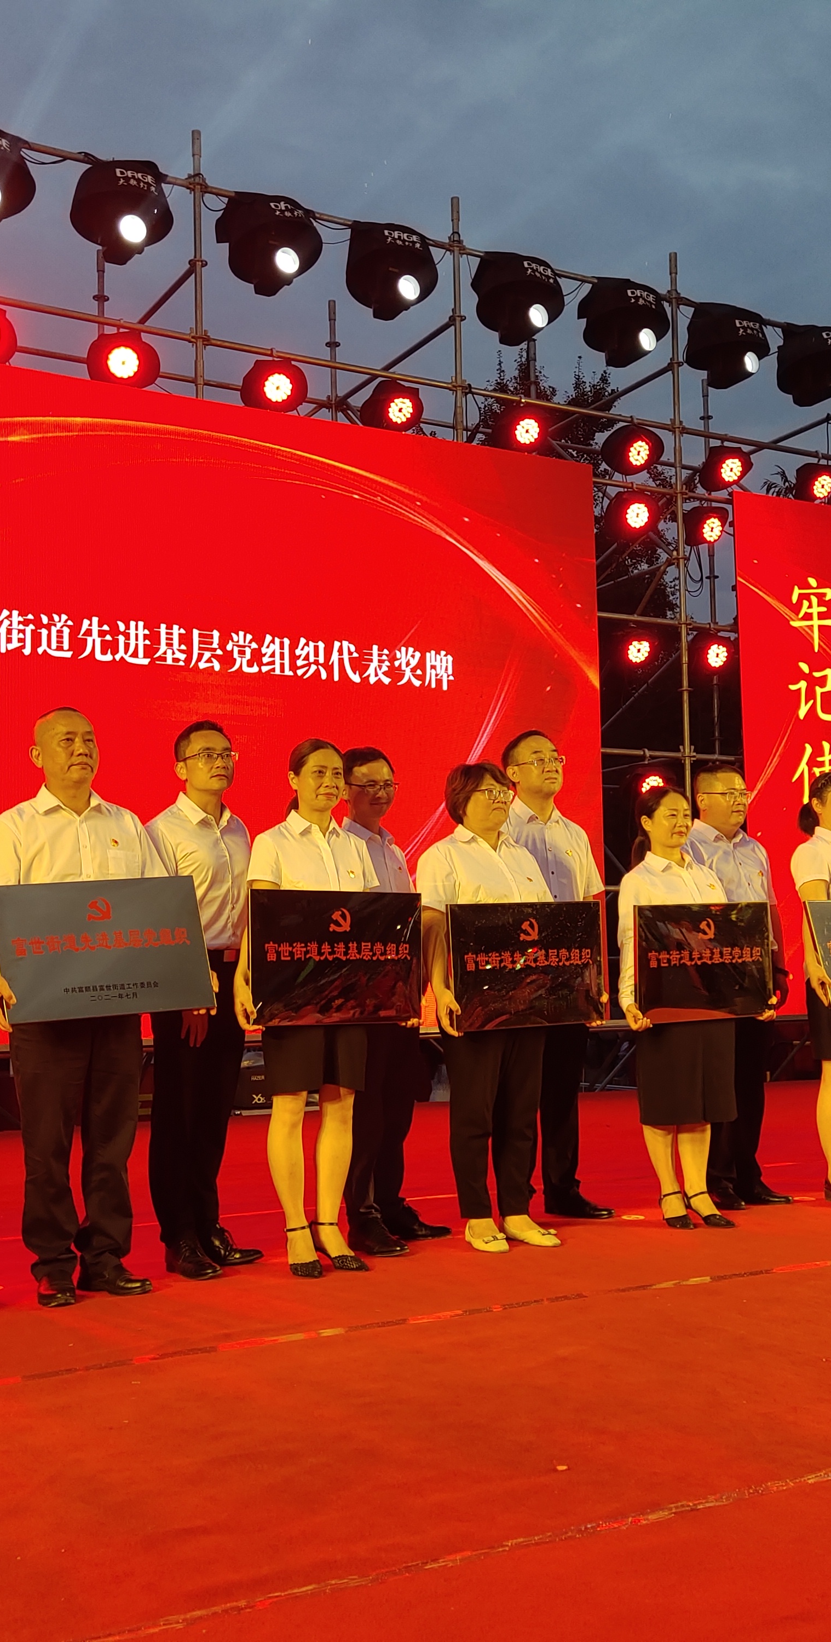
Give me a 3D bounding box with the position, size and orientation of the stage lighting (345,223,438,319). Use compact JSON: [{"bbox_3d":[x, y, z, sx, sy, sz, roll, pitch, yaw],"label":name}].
[{"bbox_3d":[-0.166,-3.803,10.933,0.570,0.570,0.530,2,-5,-29],"label":"stage lighting"}]

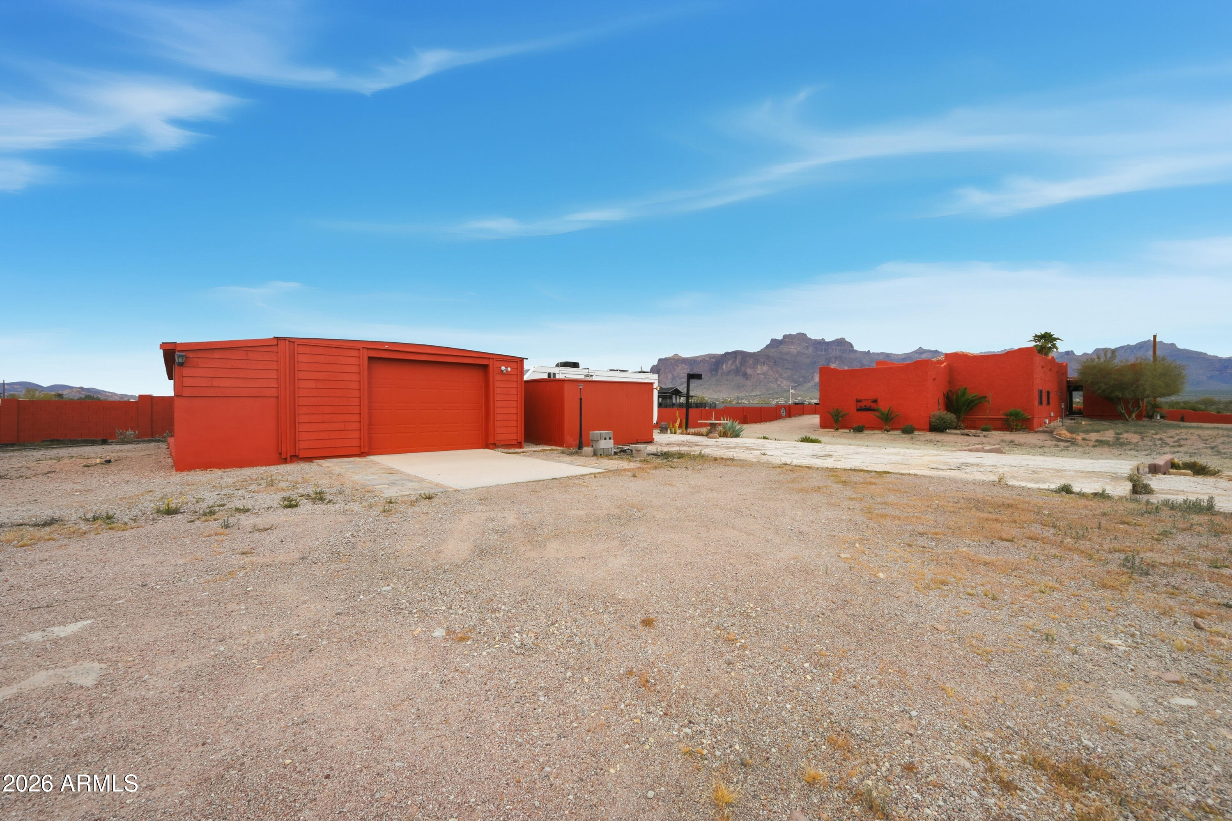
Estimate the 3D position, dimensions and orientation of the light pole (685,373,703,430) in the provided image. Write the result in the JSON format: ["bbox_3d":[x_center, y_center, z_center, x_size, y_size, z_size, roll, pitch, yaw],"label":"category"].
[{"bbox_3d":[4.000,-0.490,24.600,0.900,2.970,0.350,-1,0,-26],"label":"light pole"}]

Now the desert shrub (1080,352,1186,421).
[{"bbox_3d":[29.700,-1.380,27.500,4.100,3.850,4.100,-1,0,-42],"label":"desert shrub"}]

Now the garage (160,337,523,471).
[{"bbox_3d":[-8.870,-0.170,15.080,7.850,2.680,10.200,-1,0,-42],"label":"garage"}]

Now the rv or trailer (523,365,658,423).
[{"bbox_3d":[-1.920,-0.380,21.400,8.600,3.000,2.450,-1,0,-42],"label":"rv or trailer"}]

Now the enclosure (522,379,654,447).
[{"bbox_3d":[-1.170,0.060,16.300,4.000,2.080,3.000,-1,0,-38],"label":"enclosure"}]

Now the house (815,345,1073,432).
[{"bbox_3d":[19.500,-0.955,28.100,14.400,3.850,8.700,-1,0,-42],"label":"house"}]

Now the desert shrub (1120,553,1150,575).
[{"bbox_3d":[3.960,1.170,3.650,0.170,0.130,0.180,-1,0,-42],"label":"desert shrub"}]

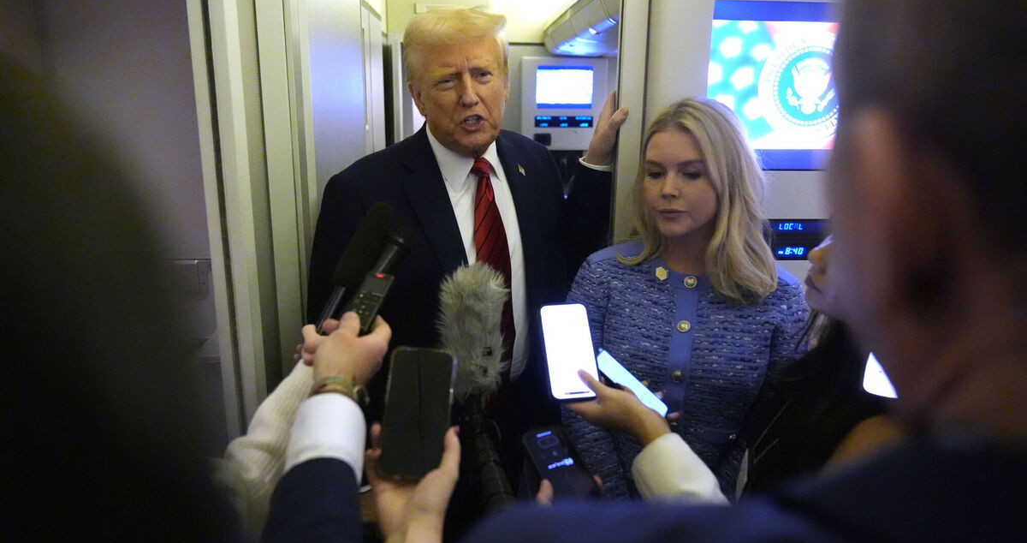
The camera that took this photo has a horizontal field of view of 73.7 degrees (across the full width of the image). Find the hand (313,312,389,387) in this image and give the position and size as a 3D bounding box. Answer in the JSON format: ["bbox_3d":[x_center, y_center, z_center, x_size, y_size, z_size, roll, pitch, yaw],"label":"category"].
[{"bbox_3d":[-0.213,0.101,0.900,0.098,0.075,0.118,4,41,4],"label":"hand"}]

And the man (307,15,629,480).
[{"bbox_3d":[-0.090,0.418,1.570,0.660,1.910,0.420,-2,14,-10],"label":"man"}]

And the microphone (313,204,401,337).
[{"bbox_3d":[-0.241,-0.007,1.030,0.045,0.045,0.267,12,53,7],"label":"microphone"}]

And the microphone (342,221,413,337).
[{"bbox_3d":[-0.184,0.008,0.980,0.045,0.038,0.209,8,53,5],"label":"microphone"}]

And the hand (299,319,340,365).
[{"bbox_3d":[-0.265,0.099,0.950,0.075,0.070,0.095,6,42,6],"label":"hand"}]

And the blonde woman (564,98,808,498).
[{"bbox_3d":[0.310,0.541,1.410,0.460,1.730,0.310,5,14,16],"label":"blonde woman"}]

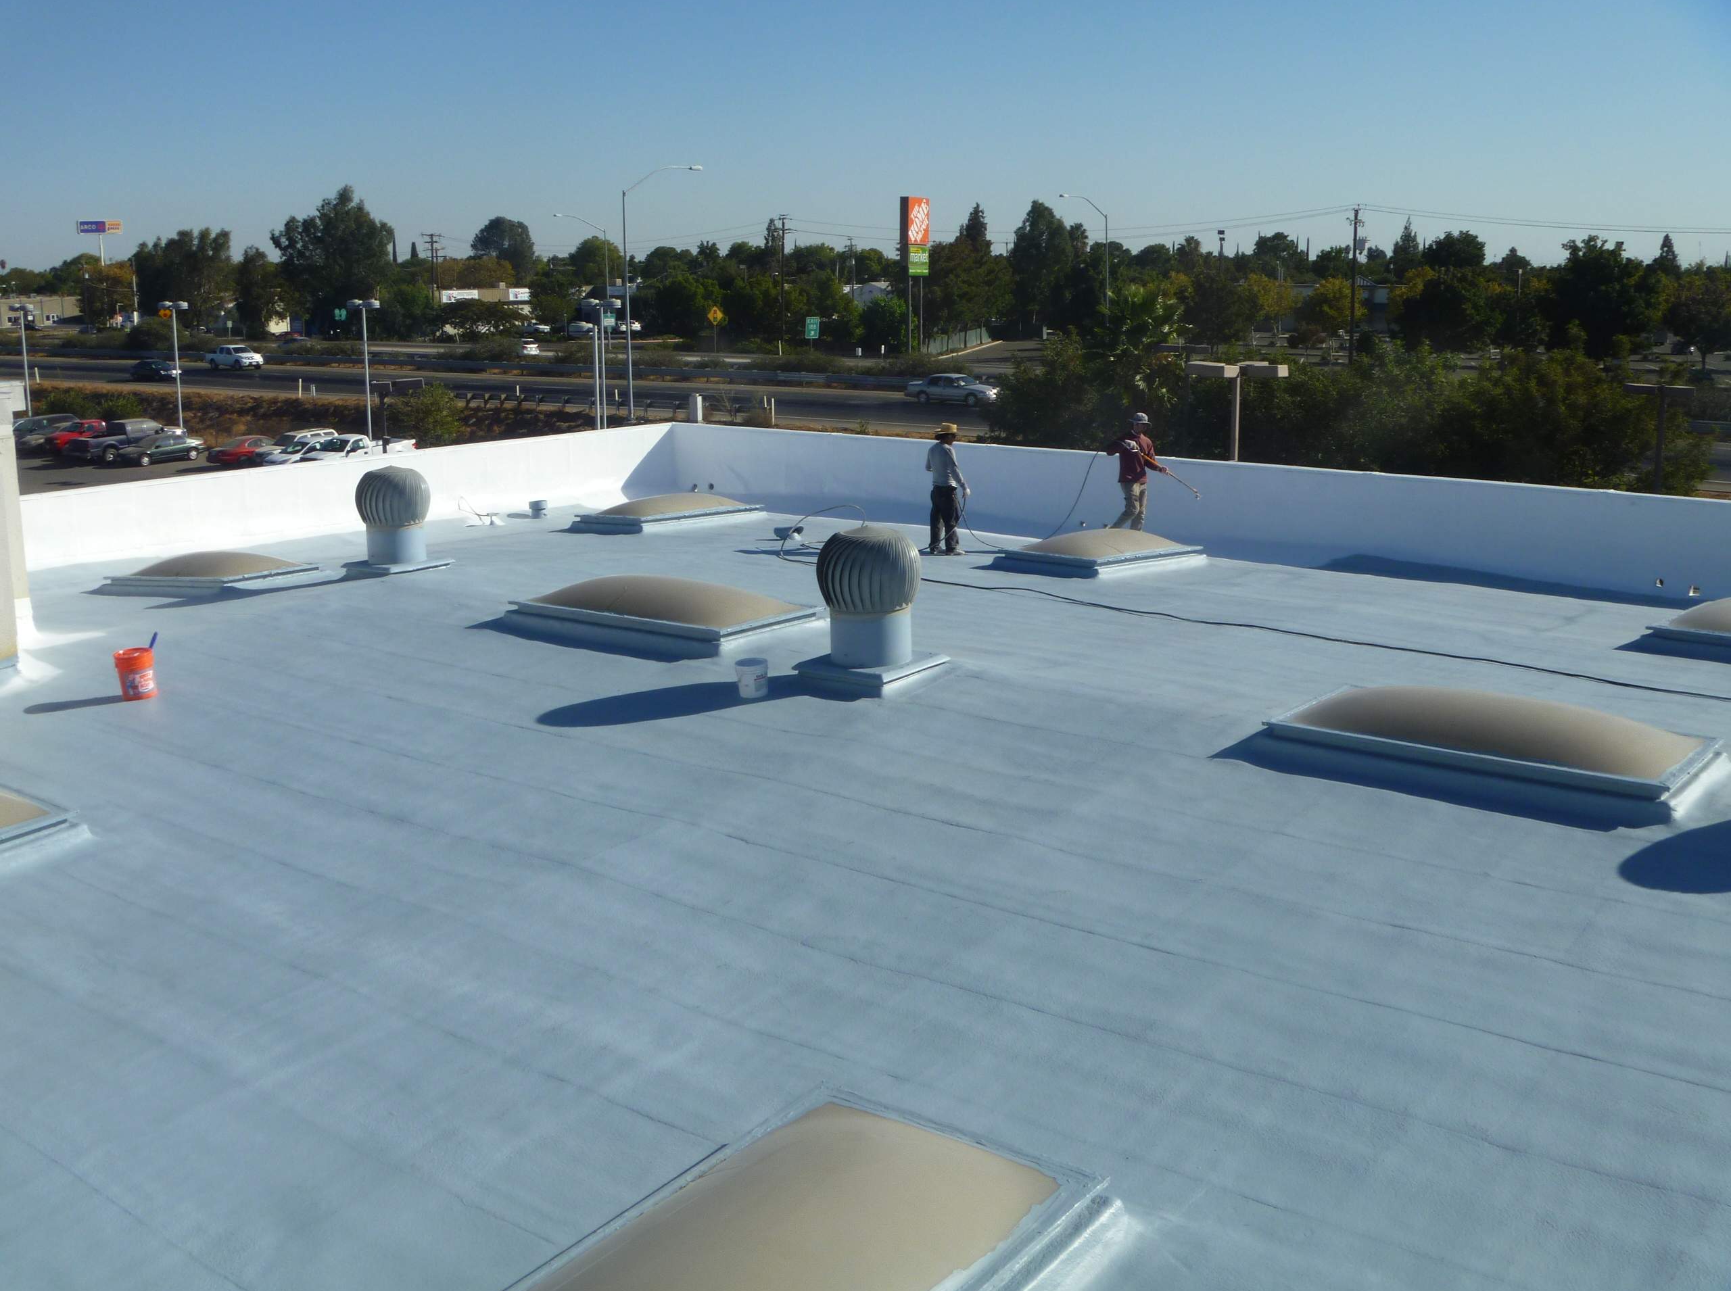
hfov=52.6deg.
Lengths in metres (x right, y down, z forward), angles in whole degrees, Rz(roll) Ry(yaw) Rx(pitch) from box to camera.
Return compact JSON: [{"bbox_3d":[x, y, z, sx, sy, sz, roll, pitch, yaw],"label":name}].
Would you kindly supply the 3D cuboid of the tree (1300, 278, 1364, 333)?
[{"bbox_3d":[56.532,-41.188,212.752,7.438,7.061,7.438,3,13,15],"label":"tree"}]

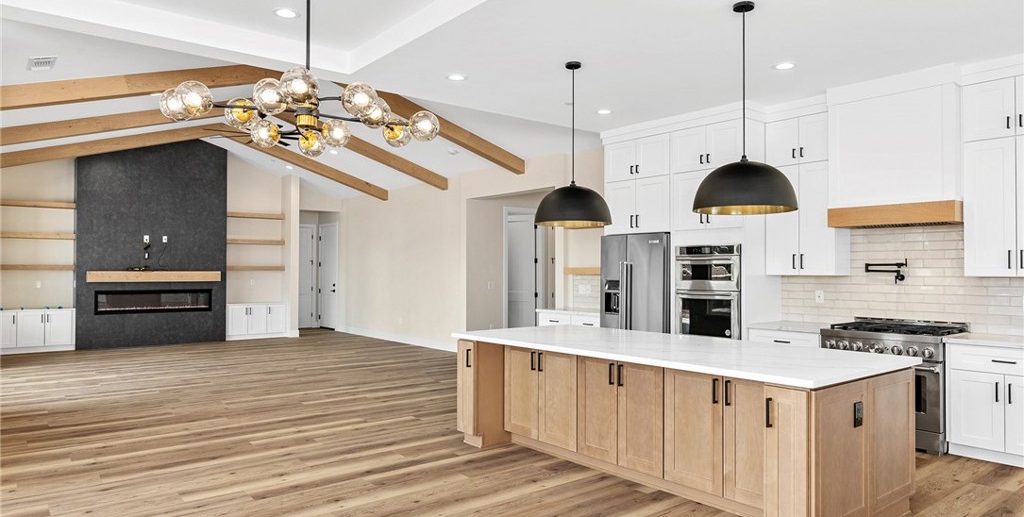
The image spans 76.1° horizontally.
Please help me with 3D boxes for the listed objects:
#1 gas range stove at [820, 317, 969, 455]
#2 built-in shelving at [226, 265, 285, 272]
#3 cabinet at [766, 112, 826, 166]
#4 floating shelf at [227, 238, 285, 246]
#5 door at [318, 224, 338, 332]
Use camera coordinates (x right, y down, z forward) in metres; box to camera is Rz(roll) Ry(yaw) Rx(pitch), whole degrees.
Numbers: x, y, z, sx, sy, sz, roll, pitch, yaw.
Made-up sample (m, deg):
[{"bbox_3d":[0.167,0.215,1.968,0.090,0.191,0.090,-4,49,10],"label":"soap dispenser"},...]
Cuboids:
[{"bbox_3d":[3.221,1.027,5.503,0.751,0.984,0.921,1,-1,-39],"label":"gas range stove"},{"bbox_3d":[-5.519,0.222,13.948,1.295,0.100,0.260,1,-1,-39],"label":"built-in shelving"},{"bbox_3d":[2.863,-1.127,6.392,0.330,0.460,0.680,1,-1,-39],"label":"cabinet"},{"bbox_3d":[-5.520,-0.333,13.958,1.295,0.100,0.260,1,-1,-39],"label":"floating shelf"},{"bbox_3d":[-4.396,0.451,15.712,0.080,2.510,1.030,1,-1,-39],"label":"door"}]

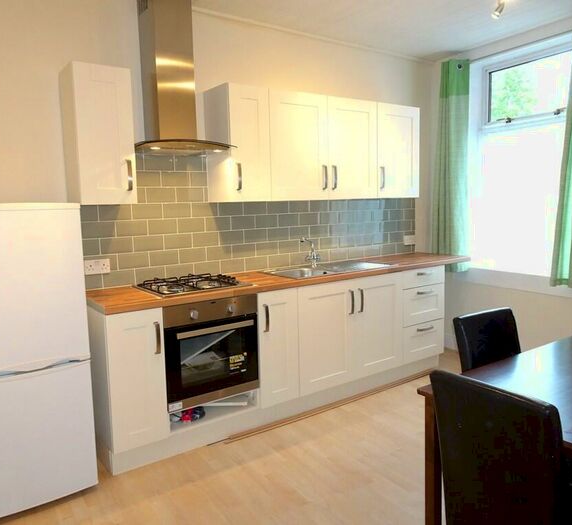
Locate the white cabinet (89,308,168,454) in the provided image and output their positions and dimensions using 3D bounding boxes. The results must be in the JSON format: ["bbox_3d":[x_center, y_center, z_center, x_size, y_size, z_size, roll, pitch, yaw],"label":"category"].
[{"bbox_3d":[-0.938,0.590,2.794,0.300,0.732,0.570,-6,9,-35],"label":"white cabinet"}]

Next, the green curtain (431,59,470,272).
[{"bbox_3d":[1.486,-0.831,4.381,0.120,1.835,0.370,-6,9,-35],"label":"green curtain"}]

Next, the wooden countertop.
[{"bbox_3d":[0.172,0.082,3.523,3.035,0.039,0.595,-6,9,-35],"label":"wooden countertop"}]

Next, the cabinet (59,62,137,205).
[{"bbox_3d":[-1.051,-0.692,2.724,0.298,0.720,0.335,-6,9,-35],"label":"cabinet"}]

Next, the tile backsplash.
[{"bbox_3d":[-0.007,-0.369,3.703,3.028,0.819,0.012,-6,9,-35],"label":"tile backsplash"}]

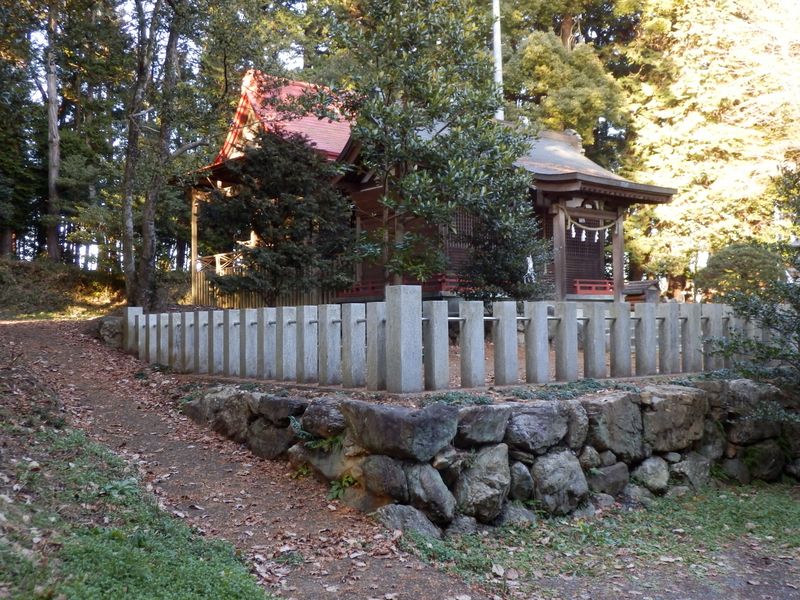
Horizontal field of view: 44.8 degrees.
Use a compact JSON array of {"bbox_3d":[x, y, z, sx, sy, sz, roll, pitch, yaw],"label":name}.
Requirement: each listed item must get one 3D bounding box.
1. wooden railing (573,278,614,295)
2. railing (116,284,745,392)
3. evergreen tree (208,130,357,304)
[{"bbox_3d":[4.058,-0.270,20.300,1.250,0.330,0.140,1,-2,-39],"label":"wooden railing"},{"bbox_3d":[0.105,0.460,13.044,5.980,0.916,7.650,1,-2,-37],"label":"railing"},{"bbox_3d":[-2.320,-1.439,19.000,2.850,3.750,2.800,-1,-2,0],"label":"evergreen tree"}]

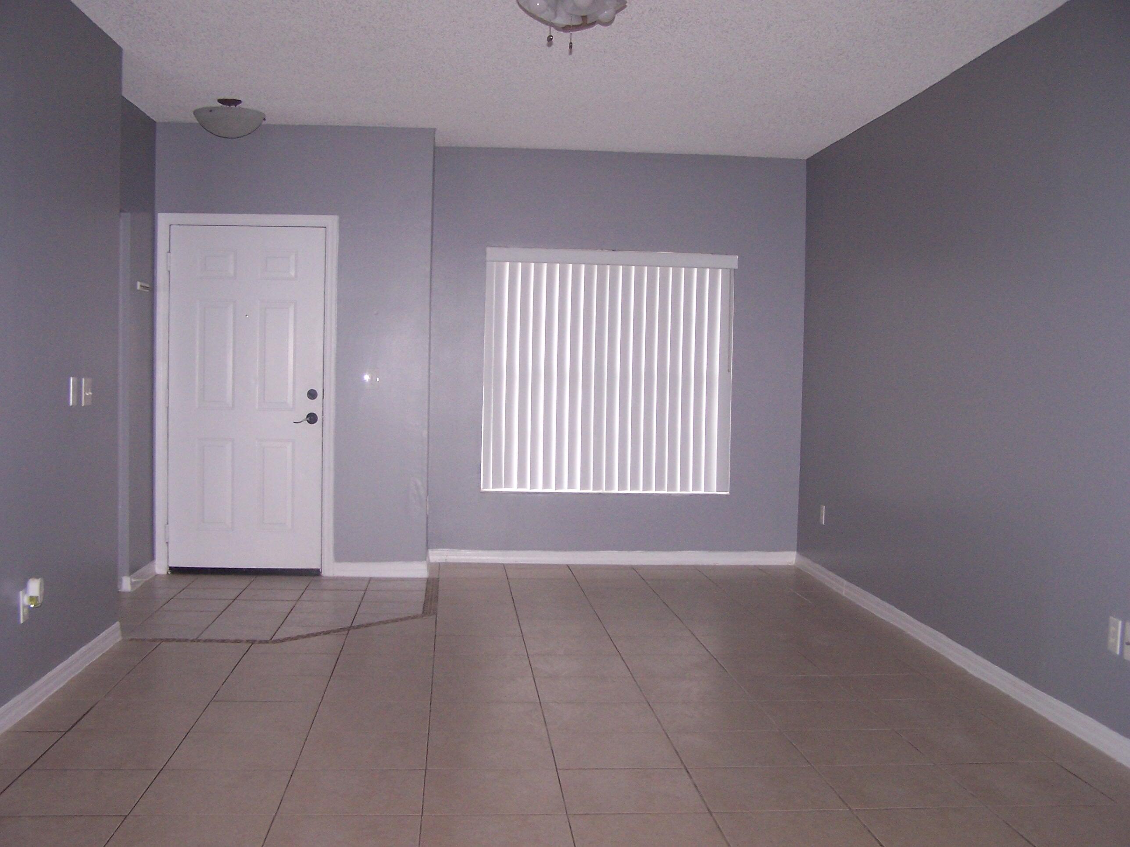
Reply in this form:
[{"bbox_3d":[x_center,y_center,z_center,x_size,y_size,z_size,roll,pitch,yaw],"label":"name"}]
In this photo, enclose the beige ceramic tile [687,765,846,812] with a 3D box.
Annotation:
[{"bbox_3d":[0.611,1.126,3.817,0.407,0.010,0.402,1,3,-5],"label":"beige ceramic tile"}]

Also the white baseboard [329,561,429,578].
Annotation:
[{"bbox_3d":[-1.103,0.878,7.455,0.560,0.090,0.016,1,3,-5],"label":"white baseboard"}]

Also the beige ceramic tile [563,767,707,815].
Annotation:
[{"bbox_3d":[0.199,1.119,3.776,0.407,0.010,0.402,1,3,-5],"label":"beige ceramic tile"}]

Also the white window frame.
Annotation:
[{"bbox_3d":[0.288,-0.329,8.025,1.623,1.550,0.100,1,3,-5],"label":"white window frame"}]

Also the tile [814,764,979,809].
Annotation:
[{"bbox_3d":[1.022,1.133,3.858,0.407,0.010,0.402,1,3,-5],"label":"tile"}]

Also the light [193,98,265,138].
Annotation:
[{"bbox_3d":[-1.777,-1.620,6.612,0.385,0.197,0.385,1,3,-5],"label":"light"}]

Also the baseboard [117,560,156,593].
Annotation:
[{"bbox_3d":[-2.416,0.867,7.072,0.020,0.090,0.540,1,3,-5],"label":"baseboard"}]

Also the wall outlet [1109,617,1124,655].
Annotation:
[{"bbox_3d":[1.865,0.721,4.209,0.008,0.116,0.072,1,3,-5],"label":"wall outlet"}]

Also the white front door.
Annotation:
[{"bbox_3d":[-1.885,-0.144,7.367,0.905,2.040,0.045,1,3,-5],"label":"white front door"}]

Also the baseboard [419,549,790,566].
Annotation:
[{"bbox_3d":[0.324,0.882,8.059,2.390,0.090,0.016,1,3,-5],"label":"baseboard"}]

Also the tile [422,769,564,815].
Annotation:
[{"bbox_3d":[-0.214,1.112,3.740,0.407,0.010,0.402,1,3,-5],"label":"tile"}]

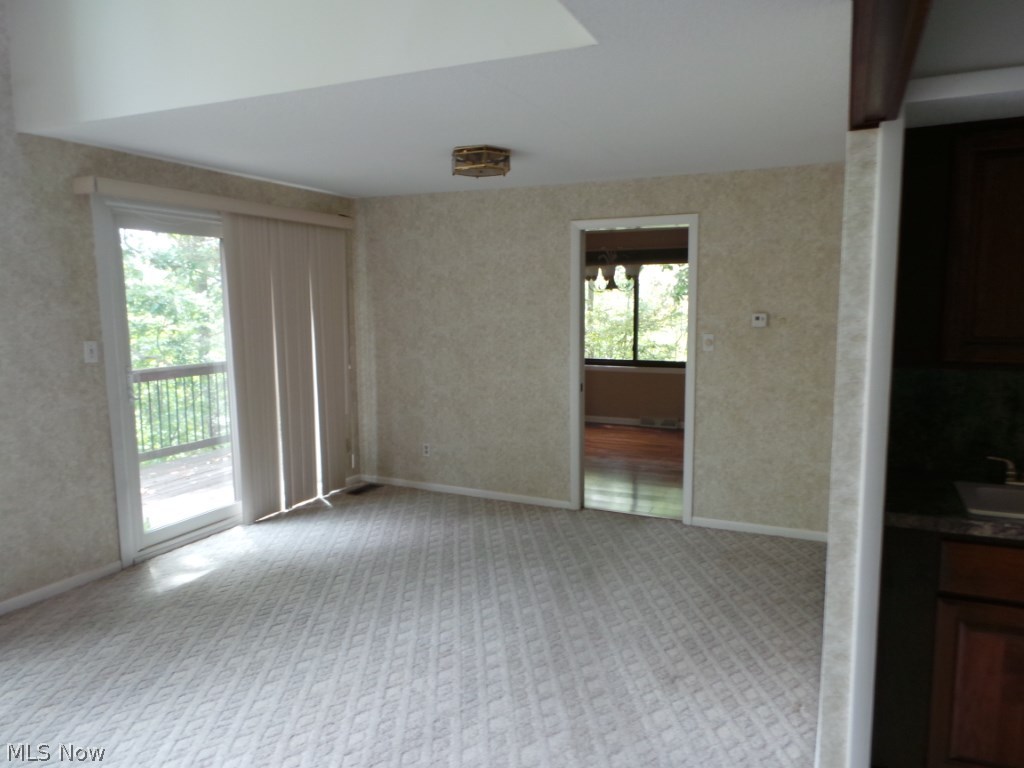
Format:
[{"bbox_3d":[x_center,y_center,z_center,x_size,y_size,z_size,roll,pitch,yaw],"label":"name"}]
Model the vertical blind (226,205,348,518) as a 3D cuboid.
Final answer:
[{"bbox_3d":[-1.648,-0.151,5.169,0.090,2.160,1.190,3,8,25],"label":"vertical blind"}]

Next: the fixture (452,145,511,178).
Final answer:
[{"bbox_3d":[-0.176,-1.252,3.862,0.360,0.112,0.325,2,8,21],"label":"fixture"}]

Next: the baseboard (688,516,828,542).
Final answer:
[{"bbox_3d":[1.643,0.974,4.558,0.855,0.058,0.014,3,8,25],"label":"baseboard"}]

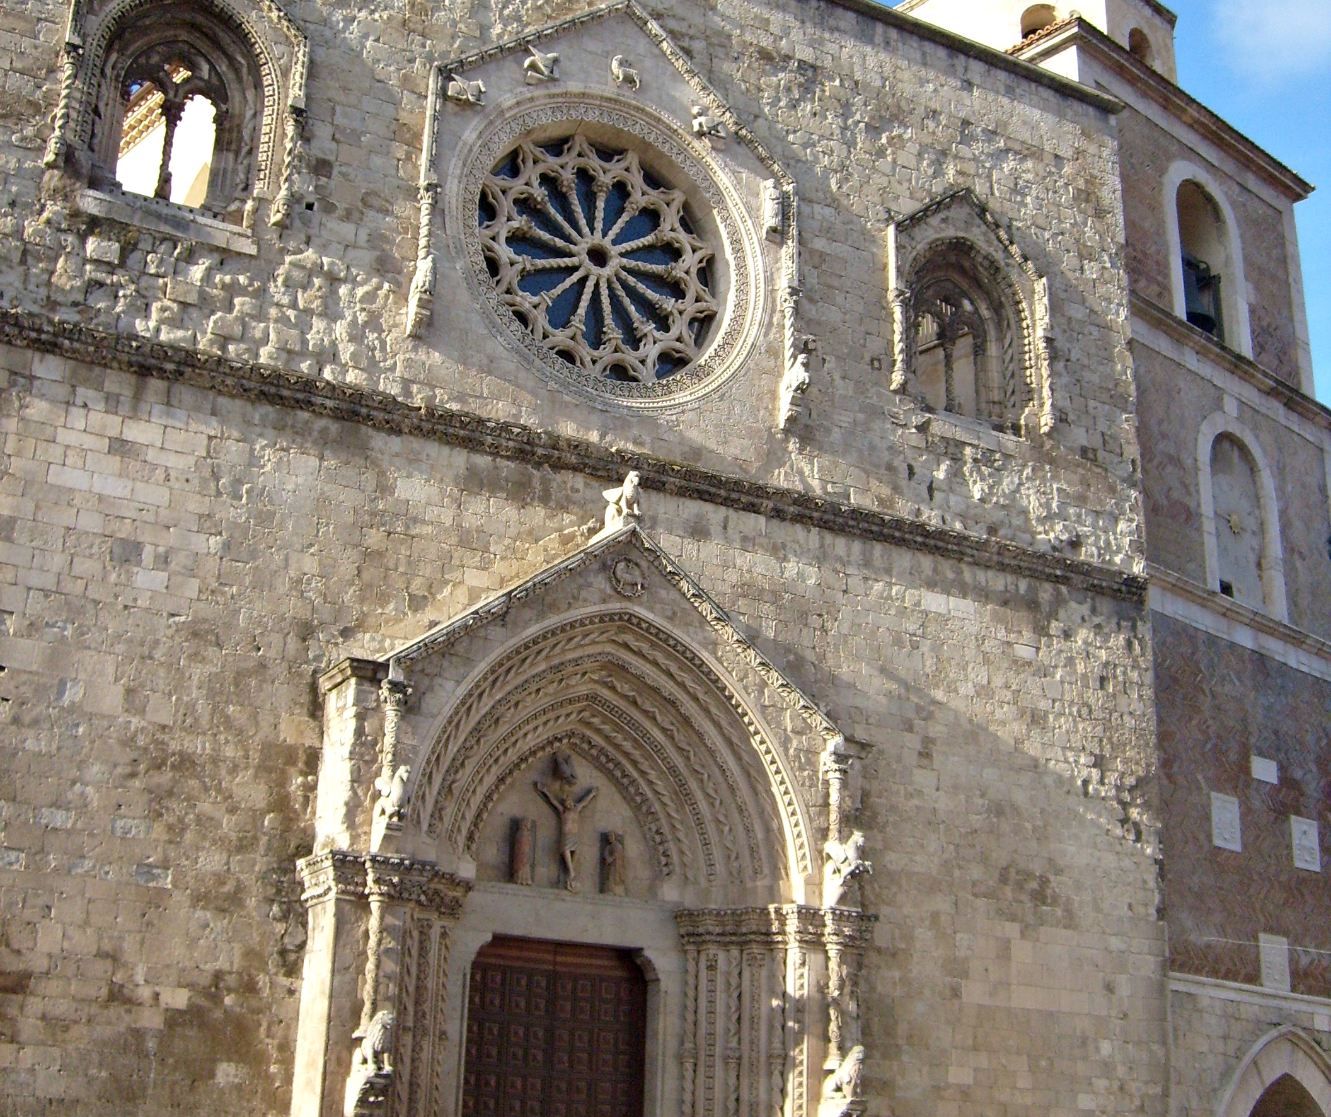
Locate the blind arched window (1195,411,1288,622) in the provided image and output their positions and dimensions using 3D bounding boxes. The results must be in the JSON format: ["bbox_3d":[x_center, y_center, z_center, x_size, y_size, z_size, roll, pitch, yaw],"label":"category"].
[{"bbox_3d":[9.813,-0.866,30.954,2.650,3.500,0.350,18,-25,-40],"label":"blind arched window"}]

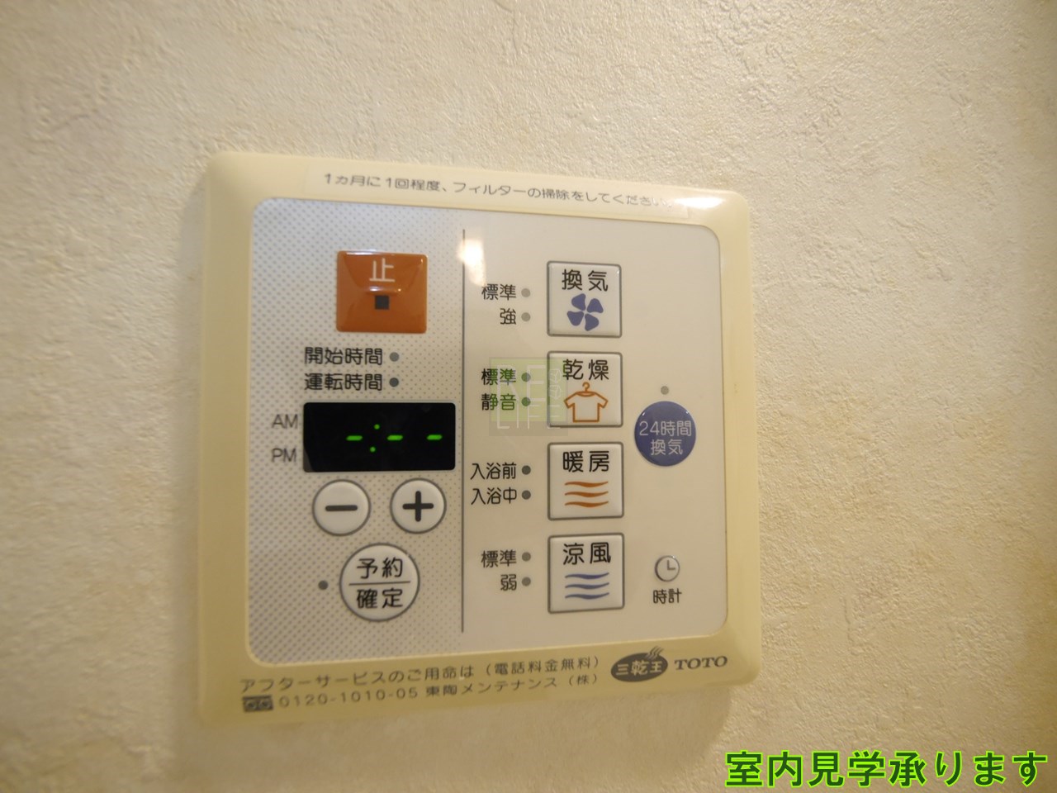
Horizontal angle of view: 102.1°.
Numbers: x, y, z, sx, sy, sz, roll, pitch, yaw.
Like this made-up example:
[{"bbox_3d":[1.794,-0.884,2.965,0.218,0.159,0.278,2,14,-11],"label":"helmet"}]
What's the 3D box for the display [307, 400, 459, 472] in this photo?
[{"bbox_3d":[-0.031,0.009,0.090,0.031,0.014,0.003,0,-2,-7],"label":"display"}]

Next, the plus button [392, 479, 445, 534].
[{"bbox_3d":[-0.023,0.023,0.089,0.011,0.011,0.003,0,-2,-7],"label":"plus button"}]

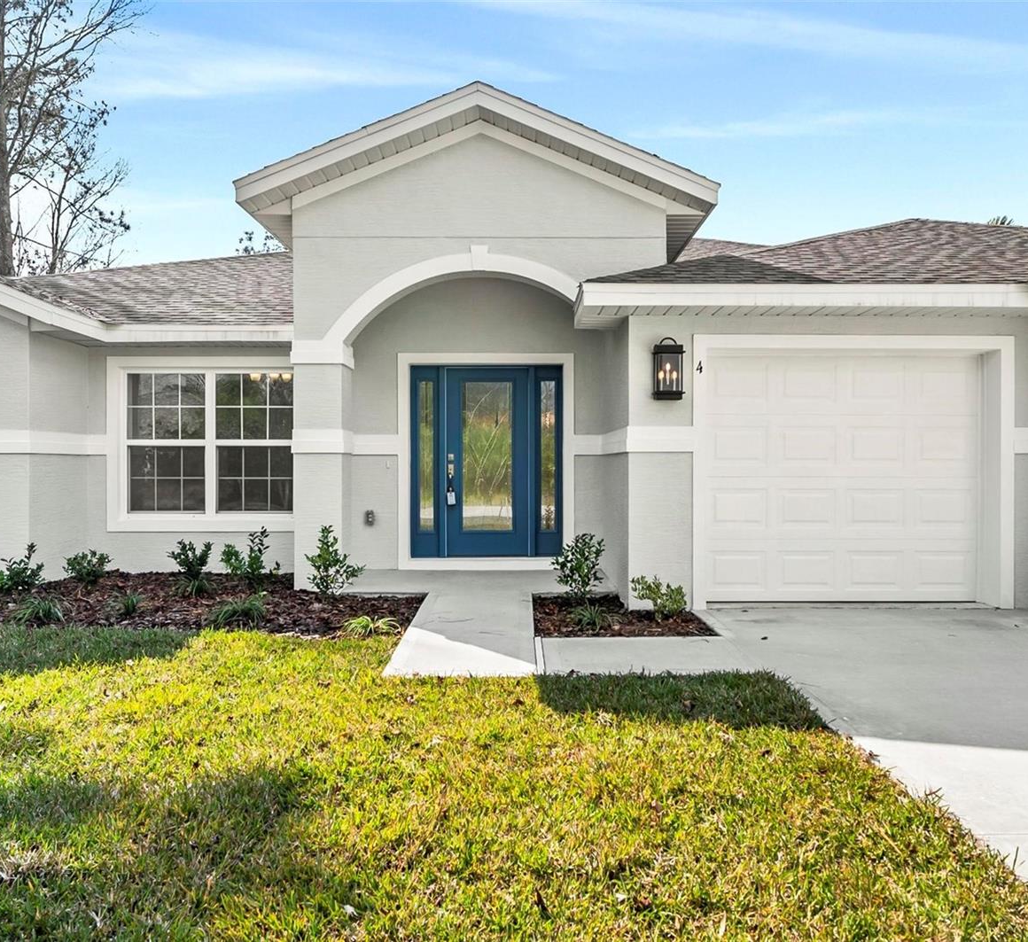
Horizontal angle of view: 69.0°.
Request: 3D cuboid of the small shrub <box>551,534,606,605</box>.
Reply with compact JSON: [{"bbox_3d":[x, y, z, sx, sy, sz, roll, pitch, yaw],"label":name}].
[{"bbox_3d":[0.559,0.829,6.500,0.460,0.590,0.440,0,1,0],"label":"small shrub"}]

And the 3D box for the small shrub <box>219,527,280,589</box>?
[{"bbox_3d":[-2.634,0.861,7.450,0.560,0.580,0.470,0,1,0],"label":"small shrub"}]

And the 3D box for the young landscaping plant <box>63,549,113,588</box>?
[{"bbox_3d":[-3.950,0.905,6.920,0.420,0.360,0.400,0,1,0],"label":"young landscaping plant"}]

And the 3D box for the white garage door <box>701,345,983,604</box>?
[{"bbox_3d":[2.800,0.055,6.430,2.440,2.140,0.090,0,1,0],"label":"white garage door"}]

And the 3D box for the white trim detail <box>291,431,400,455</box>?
[{"bbox_3d":[-1.655,-0.277,7.480,0.860,0.210,1.200,0,1,0],"label":"white trim detail"}]

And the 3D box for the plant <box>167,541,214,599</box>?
[{"bbox_3d":[-2.980,0.890,6.880,0.410,0.520,0.400,0,1,0],"label":"plant"}]

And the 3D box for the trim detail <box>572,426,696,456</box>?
[{"bbox_3d":[1.070,-0.275,7.070,0.840,0.210,1.900,0,1,0],"label":"trim detail"}]

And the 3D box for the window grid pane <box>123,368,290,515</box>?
[{"bbox_3d":[-3.287,-0.323,8.080,1.870,1.590,0.090,0,1,0],"label":"window grid pane"}]

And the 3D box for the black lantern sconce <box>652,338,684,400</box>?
[{"bbox_3d":[1.250,-0.828,6.060,0.250,0.500,0.180,0,1,0],"label":"black lantern sconce"}]

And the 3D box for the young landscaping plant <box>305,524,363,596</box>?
[{"bbox_3d":[-1.490,0.748,6.200,0.460,0.600,0.430,0,1,0],"label":"young landscaping plant"}]

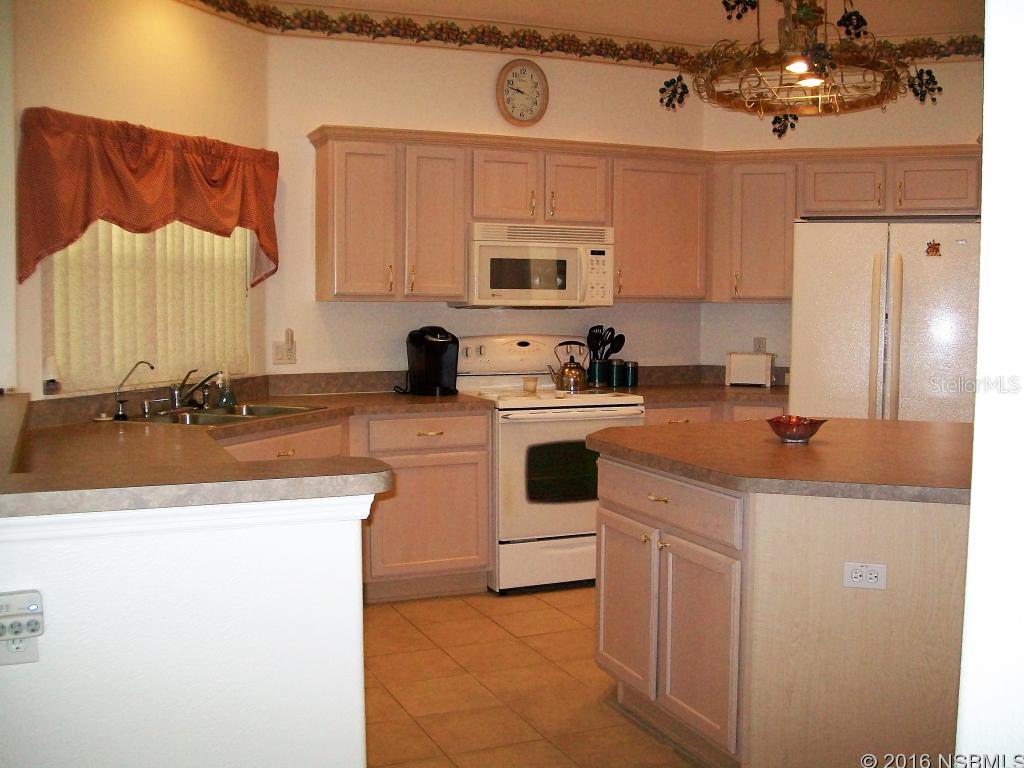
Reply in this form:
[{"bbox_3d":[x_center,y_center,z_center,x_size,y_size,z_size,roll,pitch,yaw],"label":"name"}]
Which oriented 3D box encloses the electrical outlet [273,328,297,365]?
[{"bbox_3d":[-1.072,-0.176,5.037,0.113,0.169,0.035,-2,5,-24],"label":"electrical outlet"}]

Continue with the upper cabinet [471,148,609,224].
[{"bbox_3d":[0.080,-0.970,5.396,0.775,0.360,0.320,-2,5,-24],"label":"upper cabinet"}]

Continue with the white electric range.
[{"bbox_3d":[0.167,0.362,5.332,0.772,1.203,0.665,-2,5,-24],"label":"white electric range"}]

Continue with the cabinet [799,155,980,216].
[{"bbox_3d":[1.959,-1.009,5.543,0.883,0.305,0.330,2,5,19],"label":"cabinet"}]

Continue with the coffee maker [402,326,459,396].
[{"bbox_3d":[-0.392,-0.112,5.232,0.235,0.325,0.300,-1,4,-17],"label":"coffee maker"}]

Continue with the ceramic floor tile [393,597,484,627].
[{"bbox_3d":[-0.319,1.008,4.695,0.323,0.010,0.323,-2,4,-23],"label":"ceramic floor tile"}]

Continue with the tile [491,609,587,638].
[{"bbox_3d":[0.108,1.028,4.574,0.328,0.010,0.328,-2,5,-24],"label":"tile"}]

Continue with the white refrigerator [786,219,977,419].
[{"bbox_3d":[1.859,0.082,5.287,0.890,1.755,0.770,2,5,21],"label":"white refrigerator"}]

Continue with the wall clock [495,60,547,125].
[{"bbox_3d":[0.059,-1.481,5.424,0.285,0.347,0.045,-2,5,-24],"label":"wall clock"}]

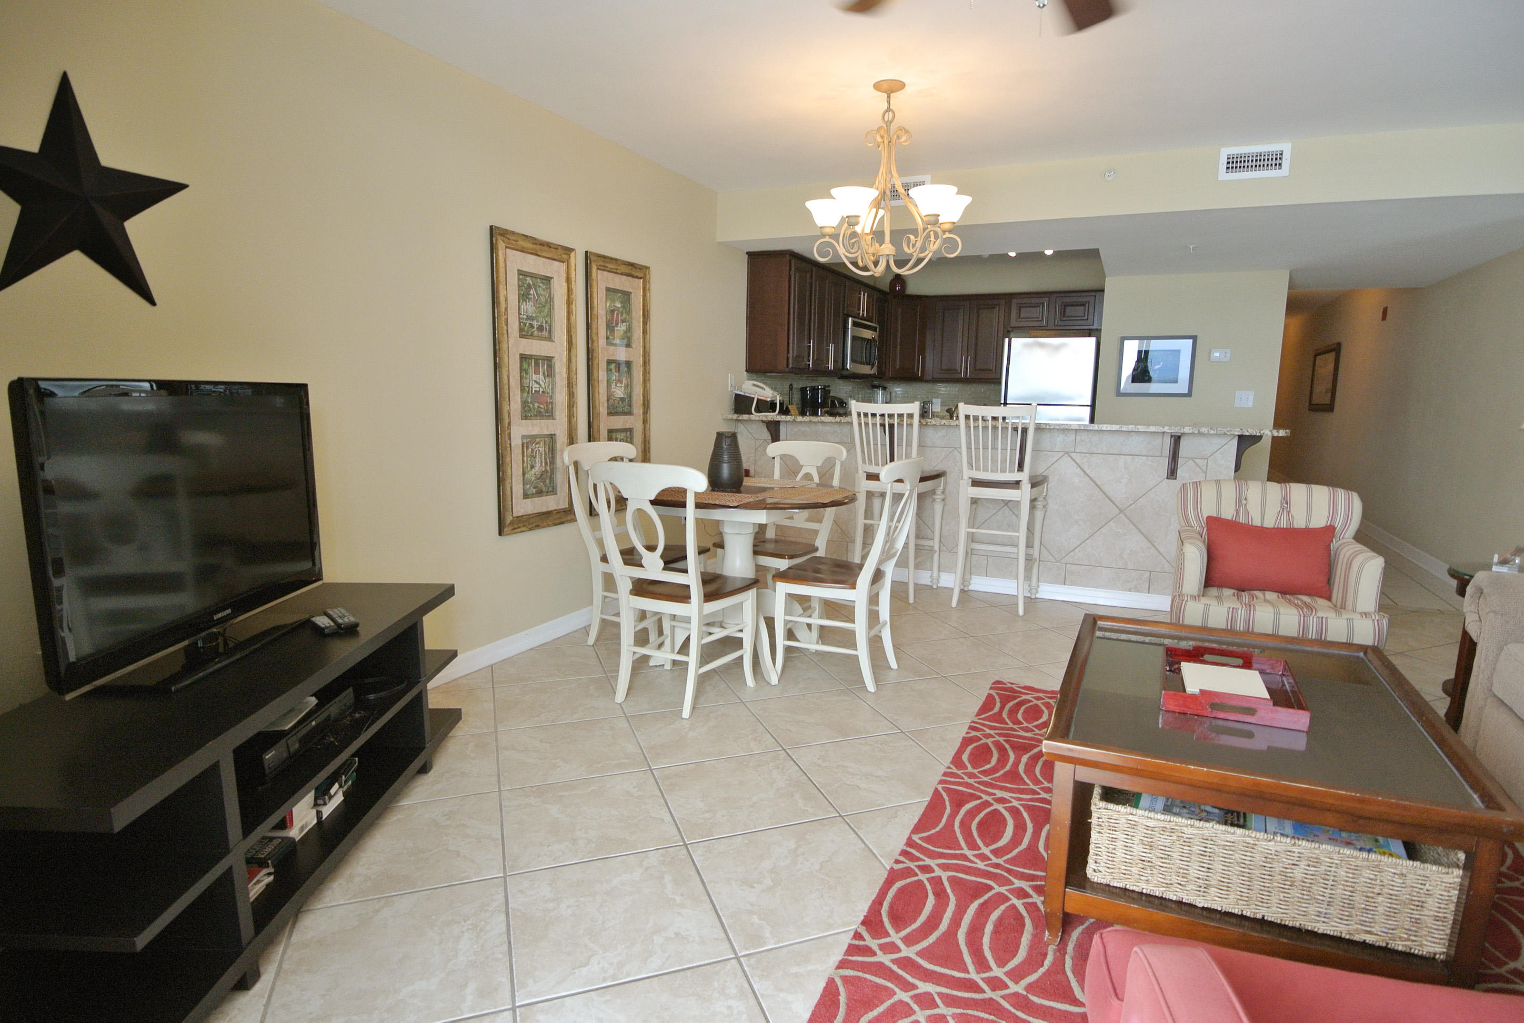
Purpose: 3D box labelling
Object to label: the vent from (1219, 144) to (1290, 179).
[{"bbox_3d":[2.582,-1.831,3.999,0.325,0.165,0.030,4,8,24],"label":"vent"}]

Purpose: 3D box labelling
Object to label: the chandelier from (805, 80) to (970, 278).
[{"bbox_3d":[0.505,-1.344,3.113,0.650,0.750,0.650,4,8,24],"label":"chandelier"}]

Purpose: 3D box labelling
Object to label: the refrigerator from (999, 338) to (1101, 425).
[{"bbox_3d":[2.626,-0.668,7.051,0.756,1.760,0.760,4,8,24],"label":"refrigerator"}]

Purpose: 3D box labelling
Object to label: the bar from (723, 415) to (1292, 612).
[{"bbox_3d":[1.321,-0.036,4.918,3.320,1.090,0.550,4,8,24],"label":"bar"}]

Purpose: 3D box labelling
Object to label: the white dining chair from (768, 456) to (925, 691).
[{"bbox_3d":[0.363,0.245,3.370,0.535,0.960,0.485,5,8,27],"label":"white dining chair"}]

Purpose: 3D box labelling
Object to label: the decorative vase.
[{"bbox_3d":[-0.172,-0.231,3.619,0.170,0.275,0.170,1,8,0],"label":"decorative vase"}]

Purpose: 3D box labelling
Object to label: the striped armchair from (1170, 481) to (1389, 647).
[{"bbox_3d":[2.122,0.325,3.237,0.730,0.850,0.770,4,8,24],"label":"striped armchair"}]

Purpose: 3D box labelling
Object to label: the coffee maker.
[{"bbox_3d":[0.438,-0.865,6.306,0.220,0.340,0.190,4,8,24],"label":"coffee maker"}]

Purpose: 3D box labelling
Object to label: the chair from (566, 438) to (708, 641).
[{"bbox_3d":[-0.564,0.164,3.648,0.520,0.960,0.490,4,8,21],"label":"chair"}]

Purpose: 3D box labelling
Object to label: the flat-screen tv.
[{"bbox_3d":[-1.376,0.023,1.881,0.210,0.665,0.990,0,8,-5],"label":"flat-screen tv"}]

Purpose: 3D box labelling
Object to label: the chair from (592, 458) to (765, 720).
[{"bbox_3d":[-0.314,0.258,3.013,0.490,0.950,0.510,5,9,27],"label":"chair"}]

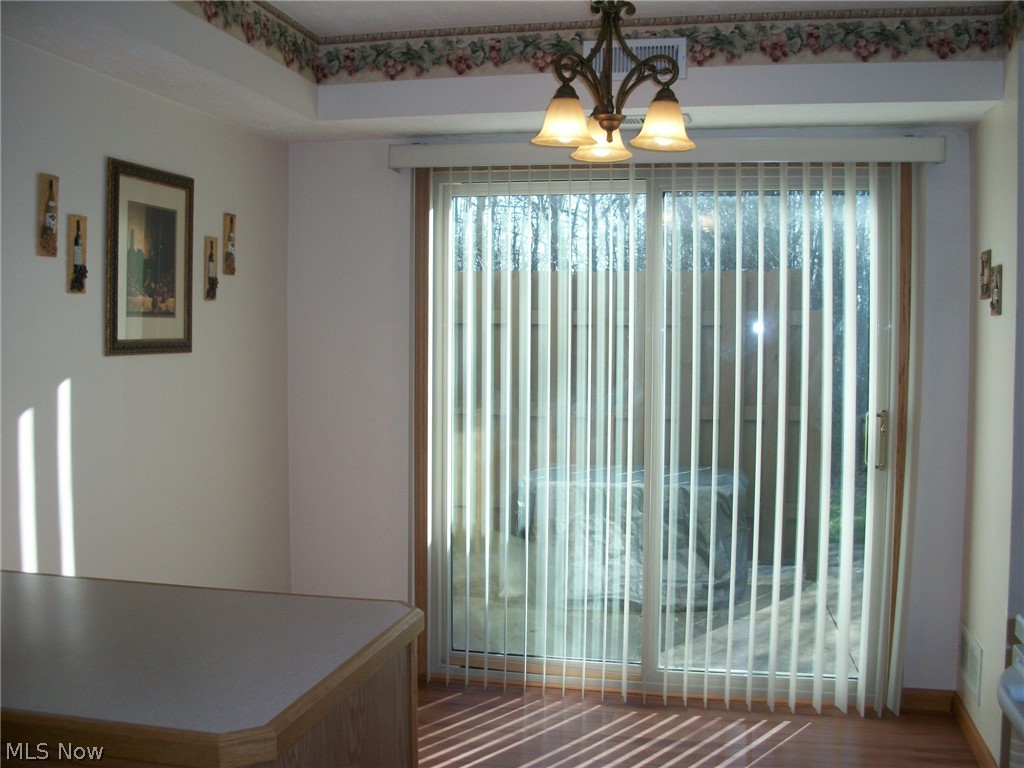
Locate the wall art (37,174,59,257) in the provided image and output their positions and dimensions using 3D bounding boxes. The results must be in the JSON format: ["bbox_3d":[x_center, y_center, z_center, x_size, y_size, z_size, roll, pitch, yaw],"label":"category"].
[{"bbox_3d":[-1.224,-0.443,2.732,0.017,0.216,0.078,1,3,12],"label":"wall art"}]

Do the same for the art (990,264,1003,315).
[{"bbox_3d":[1.511,-0.290,3.227,0.016,0.157,0.070,1,3,12],"label":"art"}]

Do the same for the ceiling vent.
[{"bbox_3d":[0.406,-1.073,3.433,0.345,0.135,0.015,1,3,12],"label":"ceiling vent"}]

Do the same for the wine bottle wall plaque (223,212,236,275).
[{"bbox_3d":[-1.016,-0.501,3.723,0.017,0.218,0.080,1,3,12],"label":"wine bottle wall plaque"}]

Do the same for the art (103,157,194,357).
[{"bbox_3d":[-1.118,-0.379,3.224,0.025,0.575,0.470,1,3,12],"label":"art"}]

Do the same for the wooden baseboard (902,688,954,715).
[{"bbox_3d":[1.527,1.169,3.811,0.190,0.088,0.015,1,3,12],"label":"wooden baseboard"}]

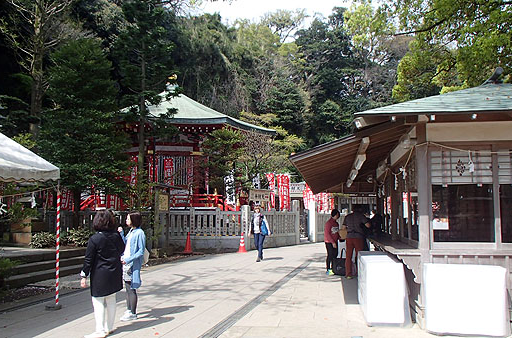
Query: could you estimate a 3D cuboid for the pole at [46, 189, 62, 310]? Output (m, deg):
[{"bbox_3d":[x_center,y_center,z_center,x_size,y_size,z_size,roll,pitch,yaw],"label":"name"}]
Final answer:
[{"bbox_3d":[-3.136,1.225,6.969,0.270,1.950,0.270,0,-5,0],"label":"pole"}]

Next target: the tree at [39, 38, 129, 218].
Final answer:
[{"bbox_3d":[-6.085,-1.020,15.450,3.200,6.900,3.200,0,-5,0],"label":"tree"}]

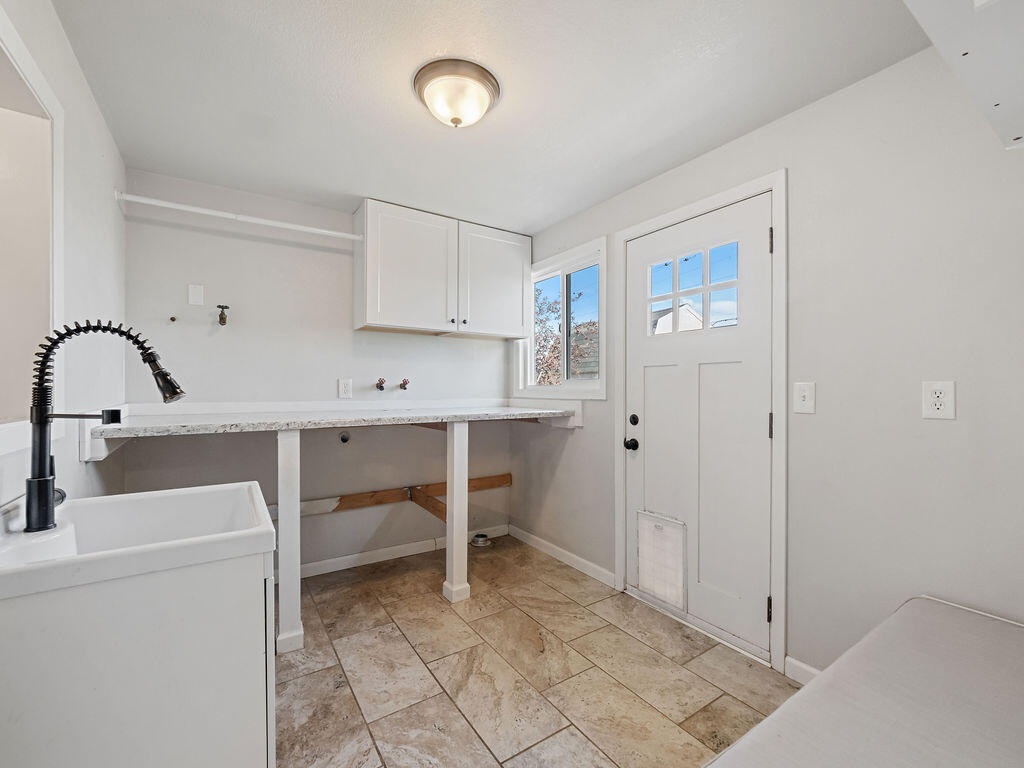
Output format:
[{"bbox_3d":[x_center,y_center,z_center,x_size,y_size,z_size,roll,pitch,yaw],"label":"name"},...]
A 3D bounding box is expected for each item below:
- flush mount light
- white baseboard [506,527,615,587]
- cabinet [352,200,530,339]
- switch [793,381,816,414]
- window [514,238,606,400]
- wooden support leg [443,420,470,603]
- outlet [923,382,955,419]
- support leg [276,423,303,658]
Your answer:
[{"bbox_3d":[-0.212,-1.070,1.610,0.335,0.142,0.335,0,0,0],"label":"flush mount light"},{"bbox_3d":[0.305,1.202,2.963,0.015,0.083,1.115,0,0,-36],"label":"white baseboard"},{"bbox_3d":[-0.456,-0.738,2.976,1.210,0.765,0.320,0,0,-31],"label":"cabinet"},{"bbox_3d":[1.202,0.059,1.704,0.012,0.124,0.078,0,0,-35],"label":"switch"},{"bbox_3d":[0.322,-0.405,2.989,0.080,1.020,0.980,0,0,-35],"label":"window"},{"bbox_3d":[-0.319,0.723,2.410,0.107,1.030,0.106,0,0,-31],"label":"wooden support leg"},{"bbox_3d":[1.428,0.056,1.387,0.009,0.124,0.078,0,0,-35],"label":"outlet"},{"bbox_3d":[-1.052,0.723,1.968,0.108,1.030,0.103,0,0,-31],"label":"support leg"}]

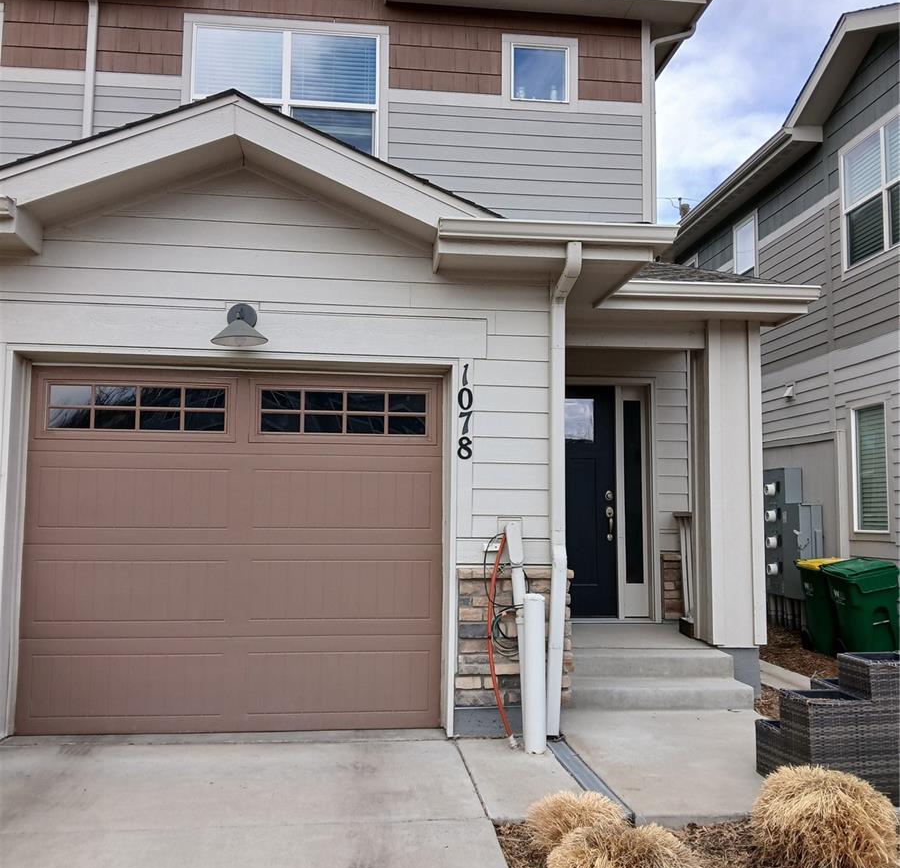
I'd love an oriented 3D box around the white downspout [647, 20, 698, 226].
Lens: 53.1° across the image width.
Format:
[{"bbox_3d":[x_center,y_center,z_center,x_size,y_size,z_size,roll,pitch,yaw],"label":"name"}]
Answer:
[{"bbox_3d":[2.321,-3.241,9.340,0.510,2.230,0.110,1,-5,-6],"label":"white downspout"}]

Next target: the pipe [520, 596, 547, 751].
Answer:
[{"bbox_3d":[0.465,1.293,4.896,0.115,0.835,0.115,1,-5,-6],"label":"pipe"}]

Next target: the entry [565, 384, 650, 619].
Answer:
[{"bbox_3d":[1.166,0.588,7.837,1.230,2.065,0.180,1,-5,-6],"label":"entry"}]

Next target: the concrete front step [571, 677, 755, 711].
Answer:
[{"bbox_3d":[1.293,1.693,5.844,1.280,0.155,0.270,1,-5,-6],"label":"concrete front step"}]

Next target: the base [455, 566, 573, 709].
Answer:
[{"bbox_3d":[0.372,1.169,5.230,0.688,0.780,0.180,1,-5,-6],"label":"base"}]

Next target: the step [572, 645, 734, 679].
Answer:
[{"bbox_3d":[1.252,1.563,6.103,1.250,0.157,0.310,1,-5,-6],"label":"step"}]

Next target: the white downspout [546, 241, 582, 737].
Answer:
[{"bbox_3d":[0.657,0.324,5.069,0.105,2.770,0.520,1,-5,-6],"label":"white downspout"}]

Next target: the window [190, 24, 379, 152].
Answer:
[{"bbox_3d":[-1.615,-3.252,8.833,1.800,1.460,0.100,1,-5,-6],"label":"window"}]

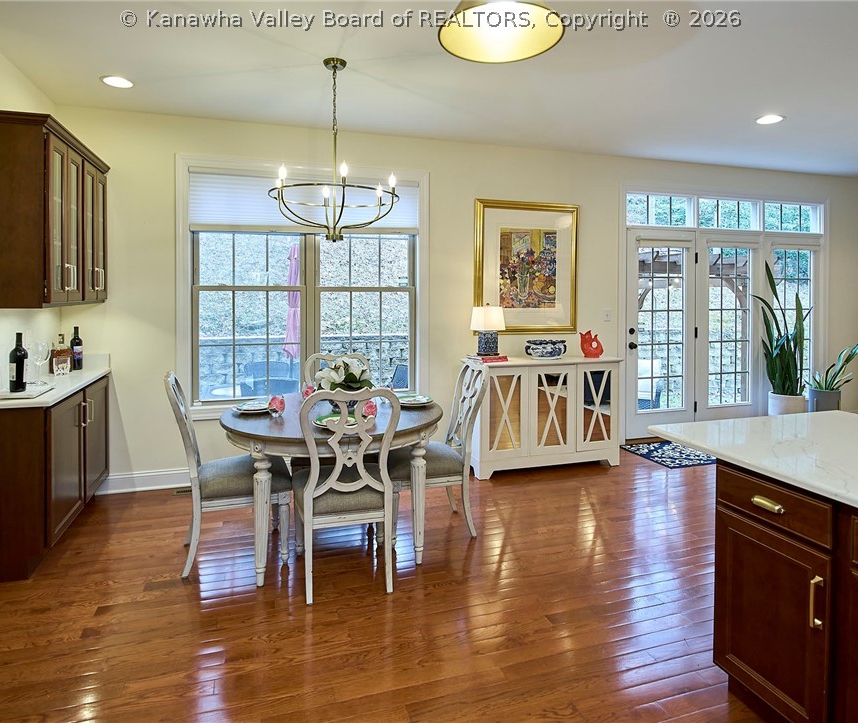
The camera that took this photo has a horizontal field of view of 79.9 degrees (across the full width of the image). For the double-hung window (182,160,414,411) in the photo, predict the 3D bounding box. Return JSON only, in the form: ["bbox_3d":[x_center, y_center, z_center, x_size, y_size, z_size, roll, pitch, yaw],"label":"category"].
[{"bbox_3d":[-0.954,-0.605,4.084,1.840,1.840,0.120,-1,4,-18],"label":"double-hung window"}]

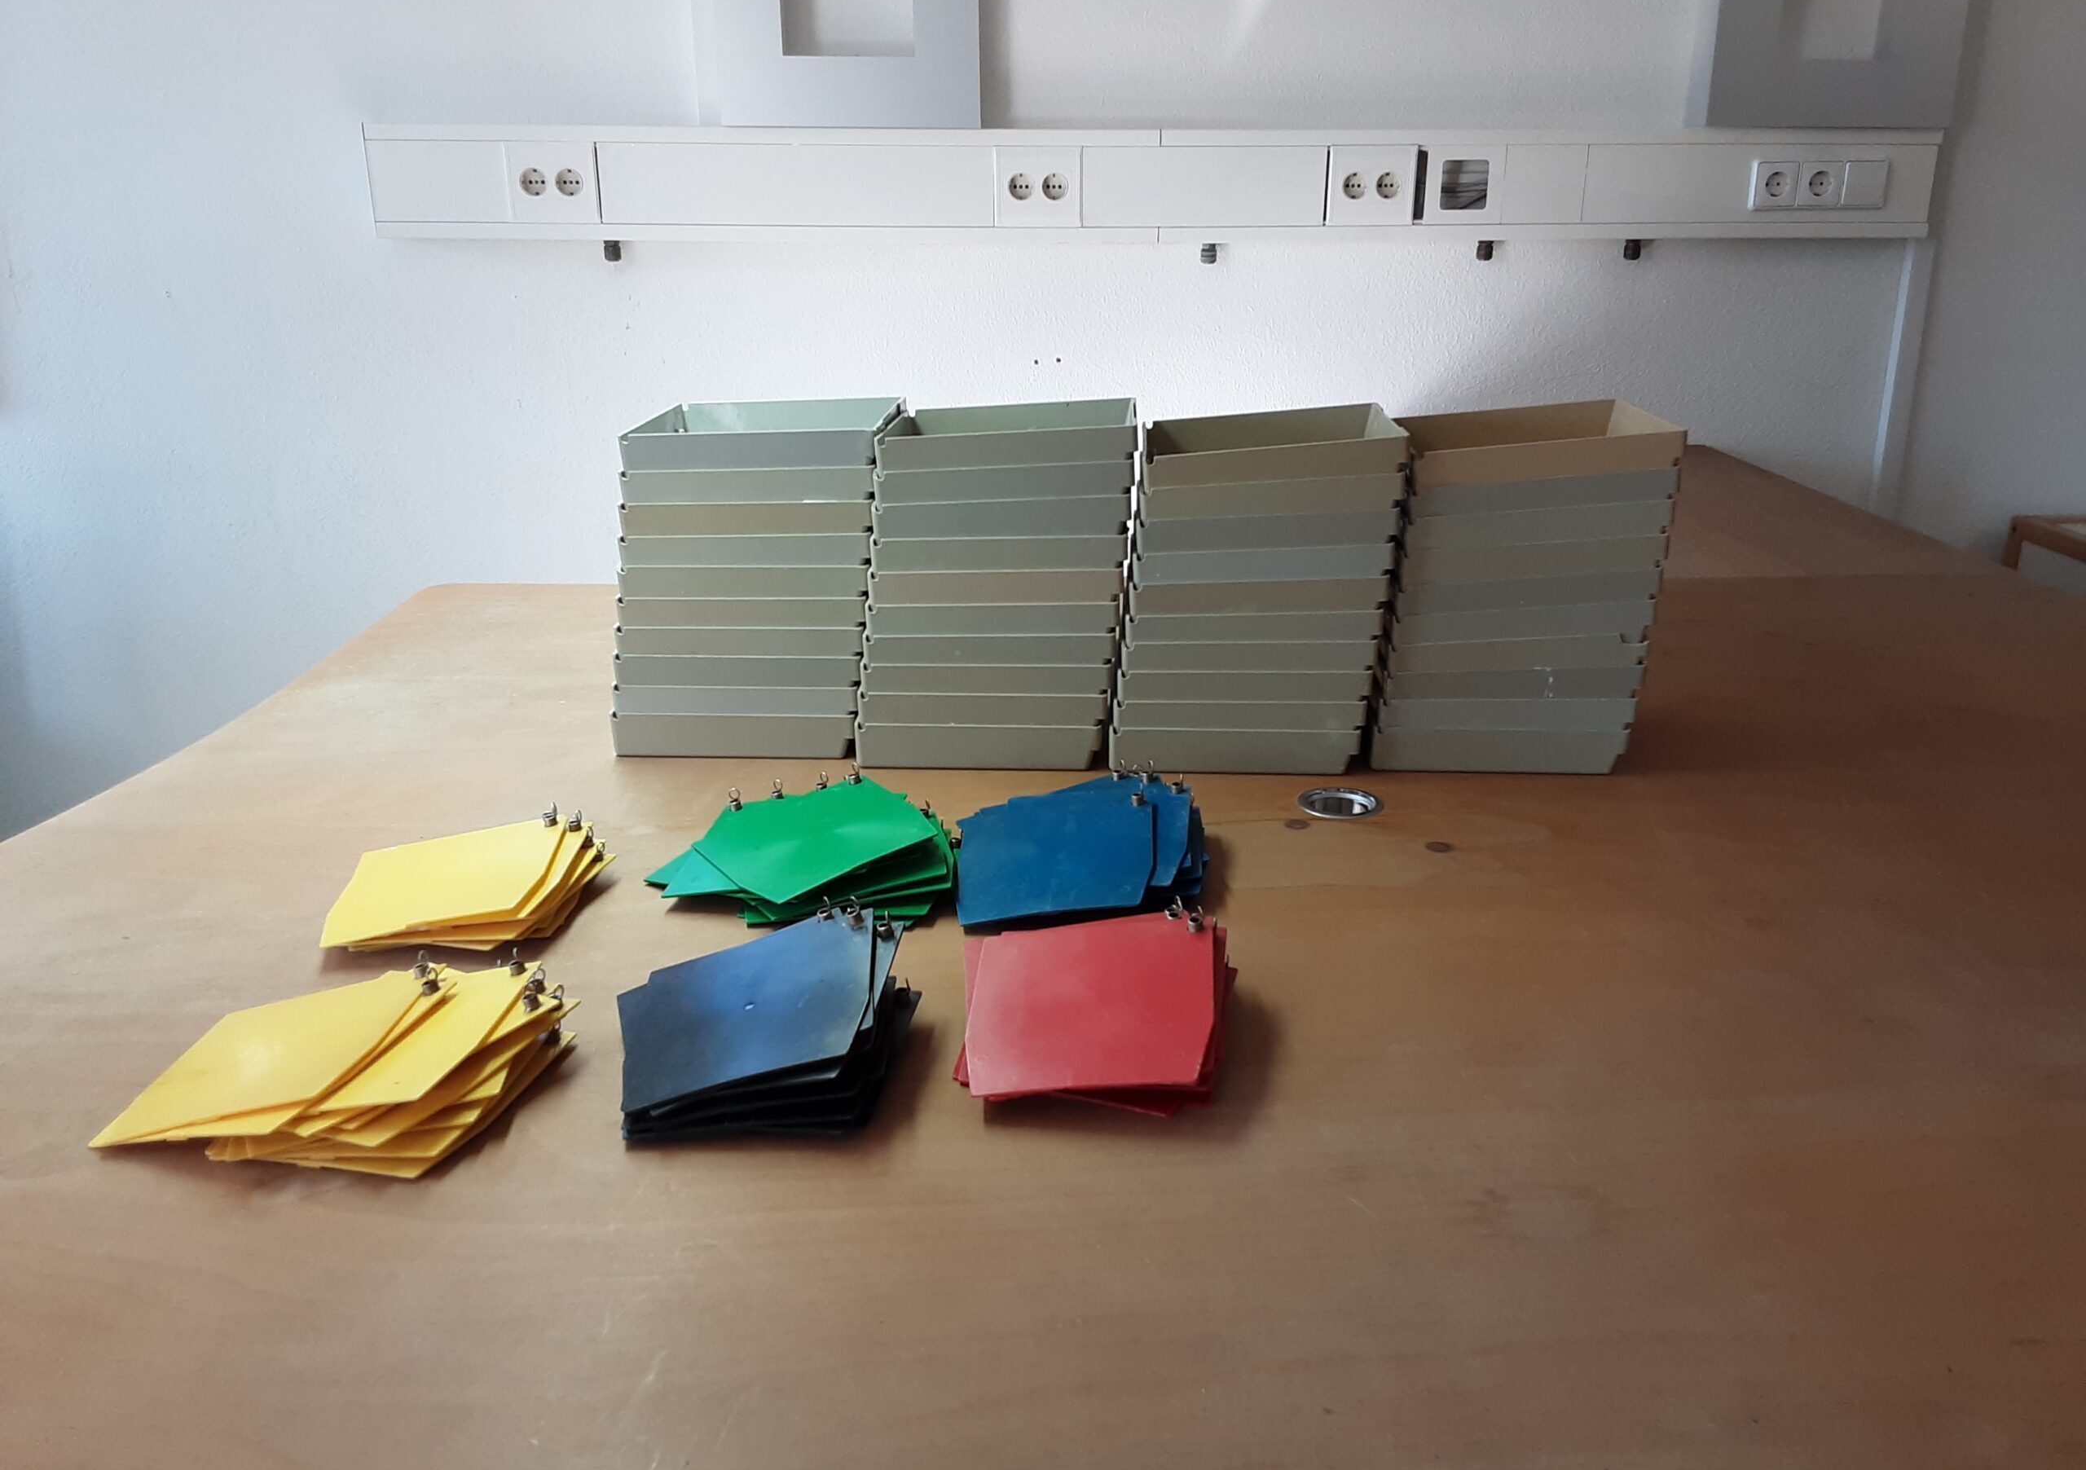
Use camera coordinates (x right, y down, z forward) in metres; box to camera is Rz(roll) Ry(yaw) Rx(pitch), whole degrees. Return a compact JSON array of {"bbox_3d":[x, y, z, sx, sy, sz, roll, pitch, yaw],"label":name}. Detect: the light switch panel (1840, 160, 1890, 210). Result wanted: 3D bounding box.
[{"bbox_3d":[1.325,-0.886,2.717,0.072,0.078,0.013,-1,16,-3],"label":"light switch panel"}]

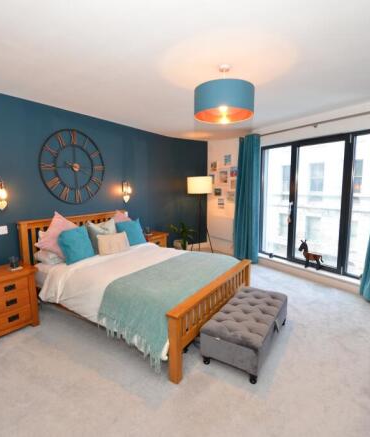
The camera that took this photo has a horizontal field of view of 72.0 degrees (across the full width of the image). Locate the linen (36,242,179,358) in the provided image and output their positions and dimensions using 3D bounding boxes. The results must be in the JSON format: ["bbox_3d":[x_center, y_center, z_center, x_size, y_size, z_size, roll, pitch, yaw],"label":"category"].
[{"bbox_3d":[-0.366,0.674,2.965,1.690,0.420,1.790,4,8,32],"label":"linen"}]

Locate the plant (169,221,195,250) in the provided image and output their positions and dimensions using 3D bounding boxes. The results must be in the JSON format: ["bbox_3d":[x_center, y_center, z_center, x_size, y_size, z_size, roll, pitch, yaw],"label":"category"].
[{"bbox_3d":[-0.041,0.454,4.960,0.480,0.700,0.480,-1,7,0],"label":"plant"}]

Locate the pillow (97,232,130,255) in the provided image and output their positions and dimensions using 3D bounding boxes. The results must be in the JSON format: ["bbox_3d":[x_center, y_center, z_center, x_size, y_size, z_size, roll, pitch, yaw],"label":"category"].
[{"bbox_3d":[-0.952,0.310,3.370,0.120,0.270,0.450,-17,-5,38],"label":"pillow"}]

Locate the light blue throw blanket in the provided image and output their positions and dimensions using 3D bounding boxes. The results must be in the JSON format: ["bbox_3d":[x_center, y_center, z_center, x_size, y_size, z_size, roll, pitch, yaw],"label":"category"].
[{"bbox_3d":[-0.036,0.771,2.766,0.840,0.520,1.740,4,8,32],"label":"light blue throw blanket"}]

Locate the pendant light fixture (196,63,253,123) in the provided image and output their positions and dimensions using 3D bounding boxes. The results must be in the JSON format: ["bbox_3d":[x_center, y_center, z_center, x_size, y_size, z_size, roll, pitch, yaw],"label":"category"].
[{"bbox_3d":[0.336,-1.084,2.172,0.490,0.400,0.490,-1,7,0],"label":"pendant light fixture"}]

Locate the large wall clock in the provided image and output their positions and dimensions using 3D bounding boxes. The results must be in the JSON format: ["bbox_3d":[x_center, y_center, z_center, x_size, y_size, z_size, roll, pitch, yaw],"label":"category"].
[{"bbox_3d":[-1.482,-0.690,3.483,0.050,1.000,1.000,4,8,32],"label":"large wall clock"}]

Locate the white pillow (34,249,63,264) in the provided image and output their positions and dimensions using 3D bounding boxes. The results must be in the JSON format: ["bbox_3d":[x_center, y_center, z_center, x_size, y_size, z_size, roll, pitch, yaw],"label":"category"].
[{"bbox_3d":[-1.353,0.396,3.075,0.470,0.170,0.670,4,8,32],"label":"white pillow"}]

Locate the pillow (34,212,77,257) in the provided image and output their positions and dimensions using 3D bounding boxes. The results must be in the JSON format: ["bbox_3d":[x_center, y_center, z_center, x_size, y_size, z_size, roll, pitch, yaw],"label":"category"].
[{"bbox_3d":[-1.543,0.220,3.079,0.150,0.440,0.440,-5,-28,27],"label":"pillow"}]

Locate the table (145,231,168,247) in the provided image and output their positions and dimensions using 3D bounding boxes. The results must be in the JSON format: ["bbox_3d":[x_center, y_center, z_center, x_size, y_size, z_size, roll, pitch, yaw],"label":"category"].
[{"bbox_3d":[-0.623,0.579,4.549,0.460,0.590,0.530,4,8,32],"label":"table"}]

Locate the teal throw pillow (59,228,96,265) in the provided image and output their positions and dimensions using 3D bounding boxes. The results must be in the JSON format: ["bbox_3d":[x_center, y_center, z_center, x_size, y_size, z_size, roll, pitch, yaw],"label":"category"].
[{"bbox_3d":[-1.356,0.336,3.177,0.150,0.420,0.420,-20,-1,28],"label":"teal throw pillow"}]

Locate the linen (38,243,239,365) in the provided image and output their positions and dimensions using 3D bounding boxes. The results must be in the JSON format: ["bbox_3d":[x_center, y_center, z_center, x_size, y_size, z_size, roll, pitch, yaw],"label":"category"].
[{"bbox_3d":[-0.366,0.684,2.966,1.690,0.440,1.790,4,8,32],"label":"linen"}]

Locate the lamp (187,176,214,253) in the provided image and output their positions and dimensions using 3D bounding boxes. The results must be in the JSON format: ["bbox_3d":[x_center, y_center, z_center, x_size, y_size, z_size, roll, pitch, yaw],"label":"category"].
[{"bbox_3d":[0.310,-0.019,5.085,0.500,1.619,0.500,-1,7,0],"label":"lamp"}]

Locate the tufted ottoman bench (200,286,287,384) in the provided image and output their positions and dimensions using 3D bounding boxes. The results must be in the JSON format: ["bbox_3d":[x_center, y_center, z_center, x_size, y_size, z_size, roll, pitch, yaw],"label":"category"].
[{"bbox_3d":[0.600,0.989,2.365,0.464,0.355,1.038,4,8,32],"label":"tufted ottoman bench"}]

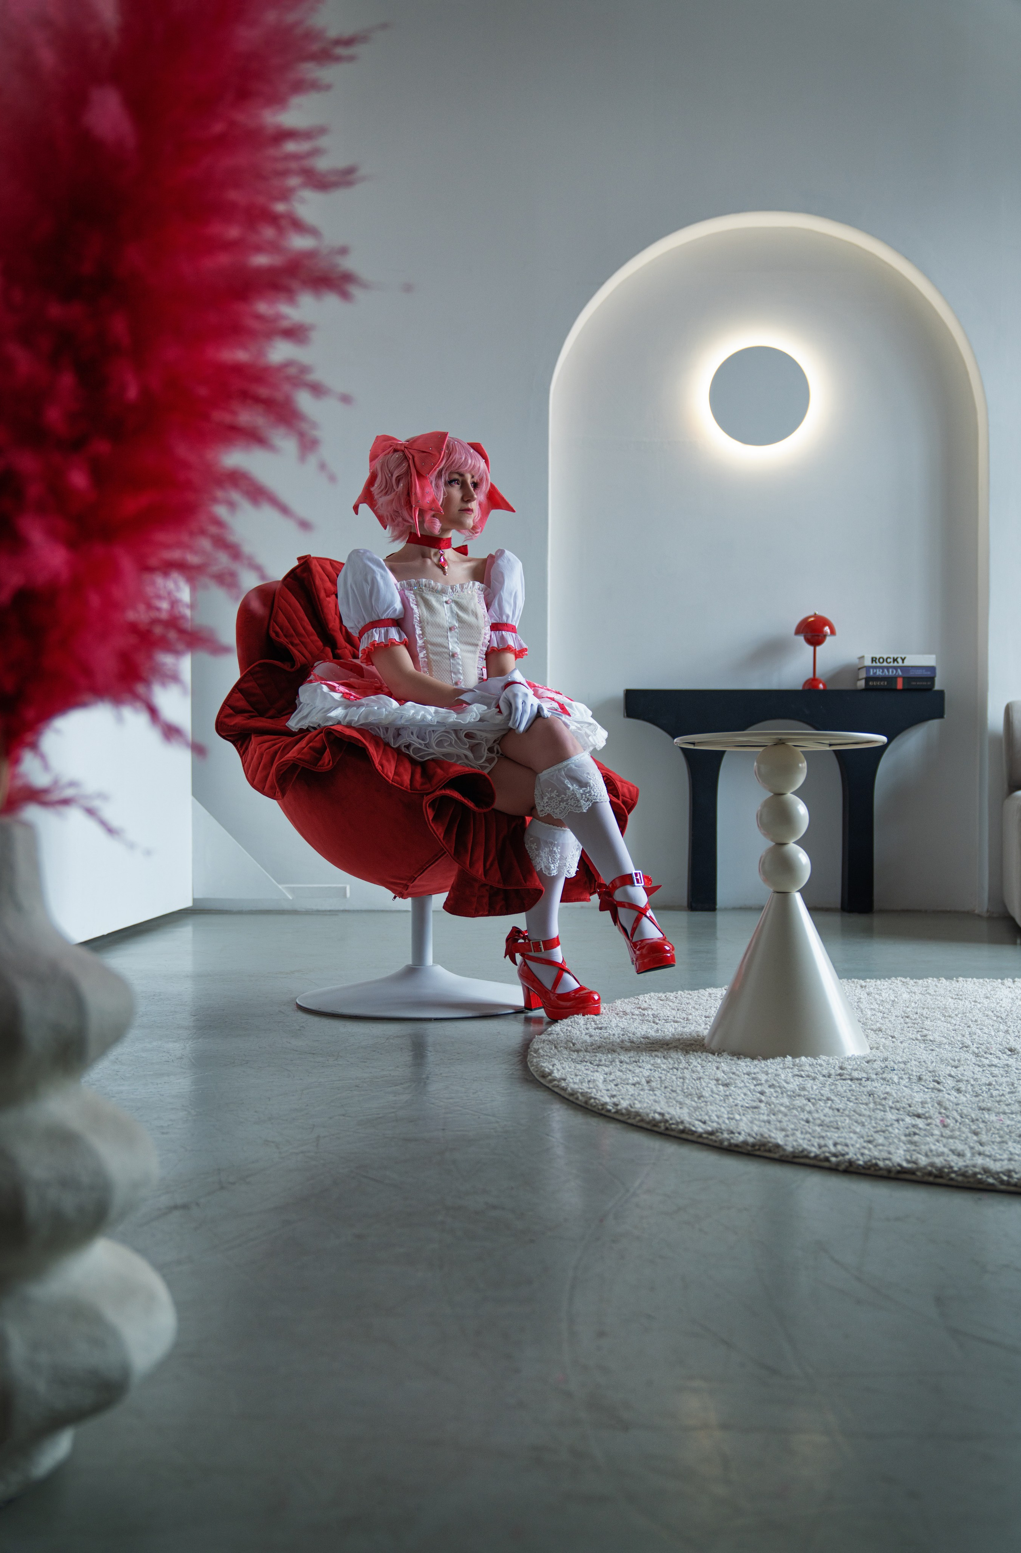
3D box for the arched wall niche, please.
[{"bbox_3d":[1.021,-0.844,6.036,1.735,2.760,0.180,0,0,1],"label":"arched wall niche"}]

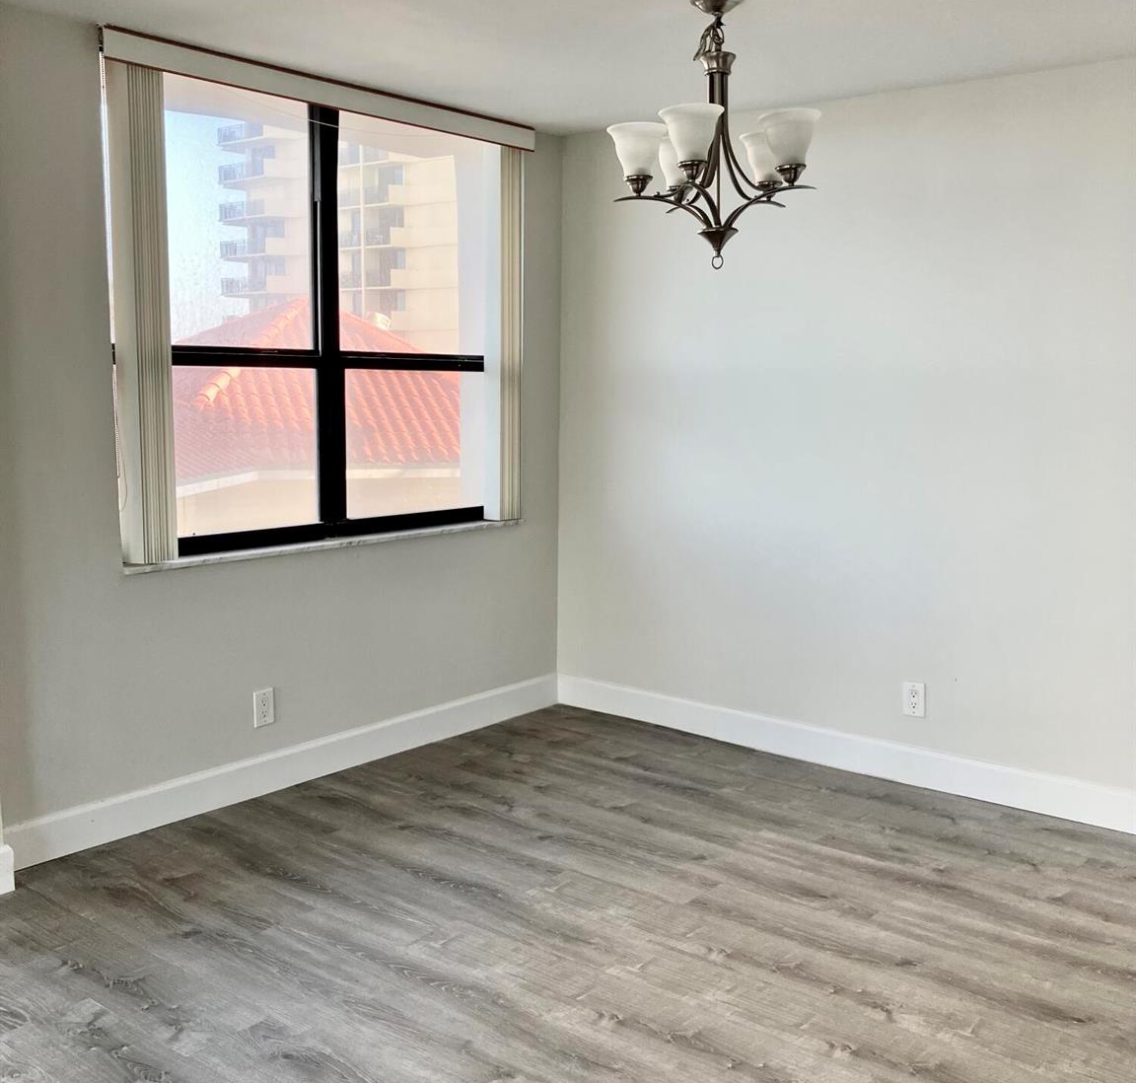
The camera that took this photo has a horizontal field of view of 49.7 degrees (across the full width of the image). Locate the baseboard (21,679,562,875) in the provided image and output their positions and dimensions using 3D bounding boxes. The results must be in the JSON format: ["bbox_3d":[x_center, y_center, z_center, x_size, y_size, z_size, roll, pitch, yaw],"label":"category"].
[{"bbox_3d":[-0.849,0.776,4.491,0.016,0.140,2.500,7,10,39],"label":"baseboard"}]

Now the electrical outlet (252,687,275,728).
[{"bbox_3d":[-1.047,0.575,4.223,0.008,0.122,0.079,7,10,39],"label":"electrical outlet"}]

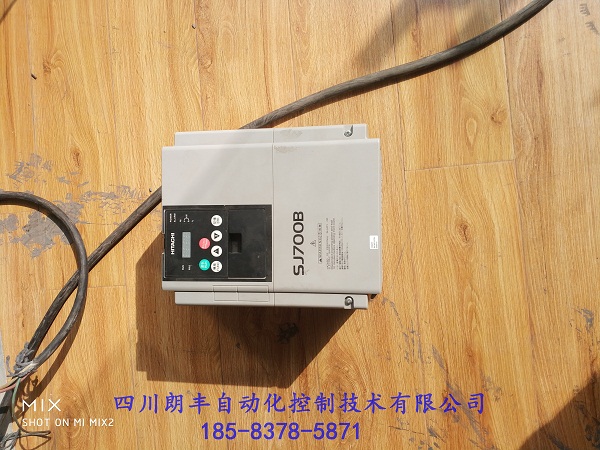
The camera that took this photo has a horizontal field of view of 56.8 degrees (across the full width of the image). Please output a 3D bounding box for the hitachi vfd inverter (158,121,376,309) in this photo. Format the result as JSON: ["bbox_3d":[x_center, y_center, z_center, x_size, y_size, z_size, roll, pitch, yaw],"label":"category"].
[{"bbox_3d":[-0.021,-0.008,0.727,0.260,0.176,0.209,0,89,12],"label":"hitachi vfd inverter"}]

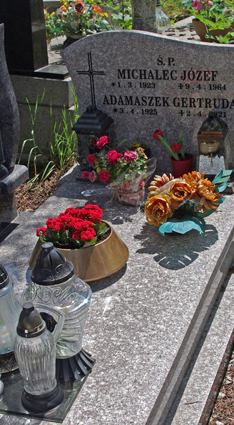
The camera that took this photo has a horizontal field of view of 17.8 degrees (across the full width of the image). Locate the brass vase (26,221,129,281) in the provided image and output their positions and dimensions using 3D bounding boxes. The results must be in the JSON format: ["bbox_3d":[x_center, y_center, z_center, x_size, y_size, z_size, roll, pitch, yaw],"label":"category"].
[{"bbox_3d":[-0.131,0.113,2.548,0.338,0.093,0.325,-4,25,2],"label":"brass vase"}]

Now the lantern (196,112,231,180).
[{"bbox_3d":[0.407,-0.278,3.058,0.140,0.275,0.135,4,27,19],"label":"lantern"}]

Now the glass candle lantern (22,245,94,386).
[{"bbox_3d":[-0.160,0.245,1.952,0.175,0.370,0.165,4,27,19],"label":"glass candle lantern"}]

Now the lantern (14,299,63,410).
[{"bbox_3d":[-0.185,0.326,1.704,0.102,0.267,0.102,-4,26,2],"label":"lantern"}]

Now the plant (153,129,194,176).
[{"bbox_3d":[0.238,-0.246,3.093,0.165,0.215,0.100,4,27,19],"label":"plant"}]

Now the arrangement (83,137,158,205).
[{"bbox_3d":[0.005,-0.180,2.938,0.300,0.265,0.220,4,27,19],"label":"arrangement"}]

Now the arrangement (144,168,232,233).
[{"bbox_3d":[0.253,-0.049,2.502,0.287,0.178,0.253,4,27,17],"label":"arrangement"}]

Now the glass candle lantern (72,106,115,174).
[{"bbox_3d":[-0.090,-0.268,2.892,0.136,0.287,0.136,10,29,28],"label":"glass candle lantern"}]

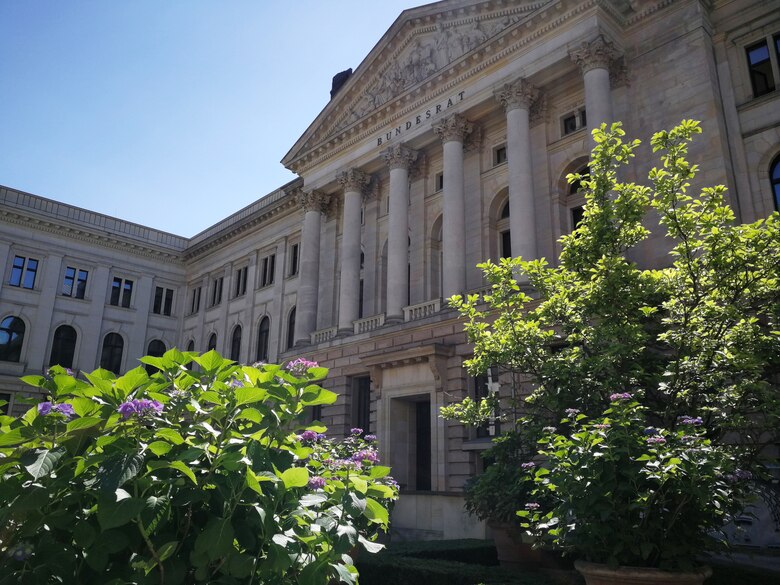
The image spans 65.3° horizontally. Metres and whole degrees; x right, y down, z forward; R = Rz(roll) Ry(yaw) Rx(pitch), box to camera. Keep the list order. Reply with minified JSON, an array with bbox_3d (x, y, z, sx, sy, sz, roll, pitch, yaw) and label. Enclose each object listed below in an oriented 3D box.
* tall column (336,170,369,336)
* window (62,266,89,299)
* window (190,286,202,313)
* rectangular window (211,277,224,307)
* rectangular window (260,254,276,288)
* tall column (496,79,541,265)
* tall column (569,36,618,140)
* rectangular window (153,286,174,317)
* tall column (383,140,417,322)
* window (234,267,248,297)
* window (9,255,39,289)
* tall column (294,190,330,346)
[{"bbox_3d":[-2.064,-2.024,32.145,1.278,8.892,1.278,16,-23,-41],"label":"tall column"},{"bbox_3d":[-22.132,-0.645,42.849,1.334,2.084,0.250,16,-23,-41],"label":"window"},{"bbox_3d":[-16.205,0.764,50.684,0.288,2.088,1.440,16,-23,-41],"label":"window"},{"bbox_3d":[-13.642,0.013,48.061,0.288,2.106,1.440,16,-23,-41],"label":"rectangular window"},{"bbox_3d":[-7.921,-1.406,39.759,0.250,2.084,1.334,16,-23,-41],"label":"rectangular window"},{"bbox_3d":[5.023,-4.021,23.217,1.116,8.766,1.116,16,-23,-41],"label":"tall column"},{"bbox_3d":[7.796,-4.946,22.066,1.278,8.892,1.278,16,-23,-41],"label":"tall column"},{"bbox_3d":[-17.484,0.701,47.039,1.334,2.084,0.250,16,-23,-41],"label":"rectangular window"},{"bbox_3d":[0.401,-2.755,29.626,1.278,8.892,1.278,16,-23,-41],"label":"tall column"},{"bbox_3d":[-11.164,-0.722,45.529,0.288,2.142,1.440,16,-23,-41],"label":"window"},{"bbox_3d":[-24.450,-1.316,40.759,1.334,2.084,0.250,16,-23,-41],"label":"window"},{"bbox_3d":[-4.393,-1.279,32.780,1.116,8.766,1.116,16,-23,-41],"label":"tall column"}]

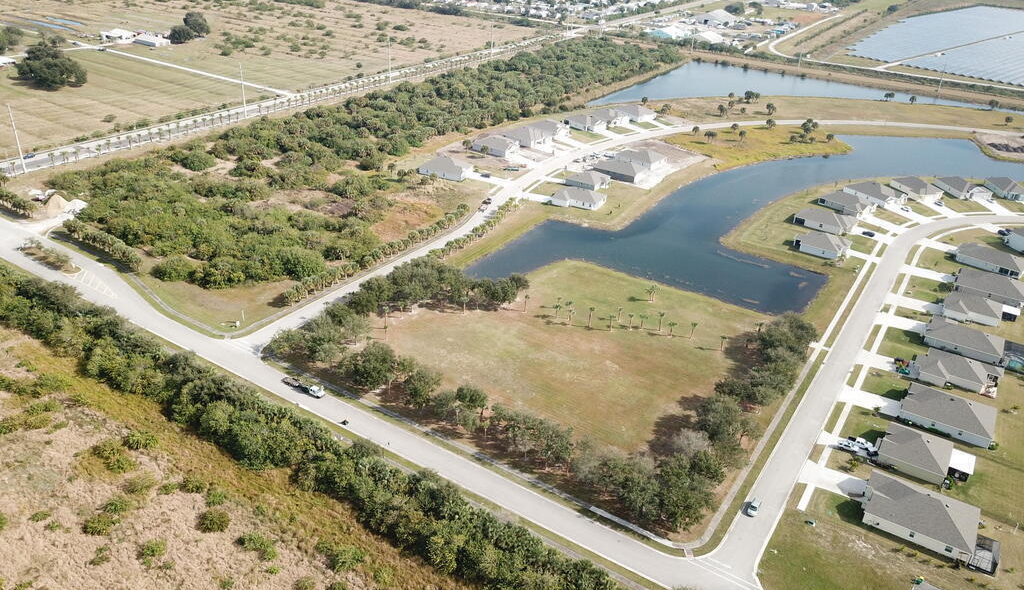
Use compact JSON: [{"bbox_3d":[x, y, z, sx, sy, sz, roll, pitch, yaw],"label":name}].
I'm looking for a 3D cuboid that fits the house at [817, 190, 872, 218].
[{"bbox_3d":[141.766,-39.340,324.453,13.975,5.495,18.287,-21,35,-37],"label":"house"}]

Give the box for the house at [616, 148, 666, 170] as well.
[{"bbox_3d":[58.420,-62.230,346.760,16.300,6.320,14.980,17,31,25],"label":"house"}]

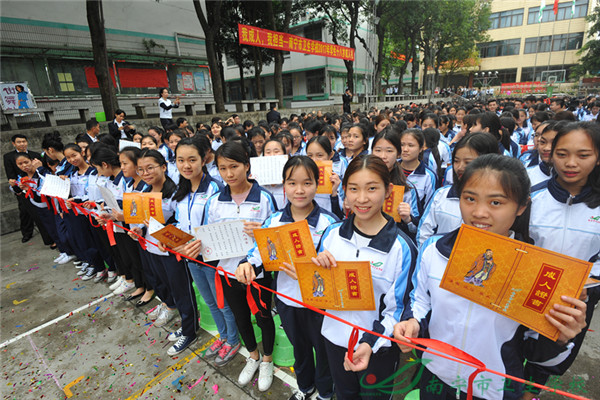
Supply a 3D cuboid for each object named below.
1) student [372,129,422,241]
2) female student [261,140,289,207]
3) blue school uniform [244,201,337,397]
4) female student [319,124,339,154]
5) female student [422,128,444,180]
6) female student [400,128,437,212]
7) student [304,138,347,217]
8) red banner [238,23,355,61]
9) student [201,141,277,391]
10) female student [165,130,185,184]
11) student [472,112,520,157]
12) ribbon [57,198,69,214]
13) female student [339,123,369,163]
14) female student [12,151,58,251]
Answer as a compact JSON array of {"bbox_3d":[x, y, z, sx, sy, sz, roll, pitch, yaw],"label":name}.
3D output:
[{"bbox_3d":[0.608,0.284,2.254,0.470,1.610,0.400,5,21,18],"label":"student"},{"bbox_3d":[-0.196,0.291,2.442,0.460,1.560,0.380,7,20,30],"label":"female student"},{"bbox_3d":[0.040,0.592,1.678,0.480,1.290,0.370,4,19,23],"label":"blue school uniform"},{"bbox_3d":[0.282,0.048,3.098,0.450,1.590,0.330,6,21,20],"label":"female student"},{"bbox_3d":[1.252,0.046,2.968,0.300,1.560,0.440,7,20,28],"label":"female student"},{"bbox_3d":[0.886,0.210,2.479,0.460,1.580,0.320,10,22,36],"label":"female student"},{"bbox_3d":[0.178,0.332,2.299,0.470,1.590,0.400,3,20,12],"label":"student"},{"bbox_3d":[0.480,-7.700,15.040,0.100,0.720,9.100,11,22,38],"label":"red banner"},{"bbox_3d":[-0.322,0.462,1.811,0.480,1.610,0.380,1,20,6],"label":"student"},{"bbox_3d":[-1.167,0.100,3.095,0.450,1.580,0.330,1,20,8],"label":"female student"},{"bbox_3d":[1.409,0.184,2.403,0.320,1.620,0.440,-8,18,-14],"label":"student"},{"bbox_3d":[-2.256,0.062,2.850,0.070,0.170,0.040,10,22,36],"label":"ribbon"},{"bbox_3d":[0.517,0.102,2.852,0.450,1.610,0.330,8,21,24],"label":"female student"},{"bbox_3d":[-3.700,0.030,4.220,0.520,1.420,0.550,5,21,18],"label":"female student"}]

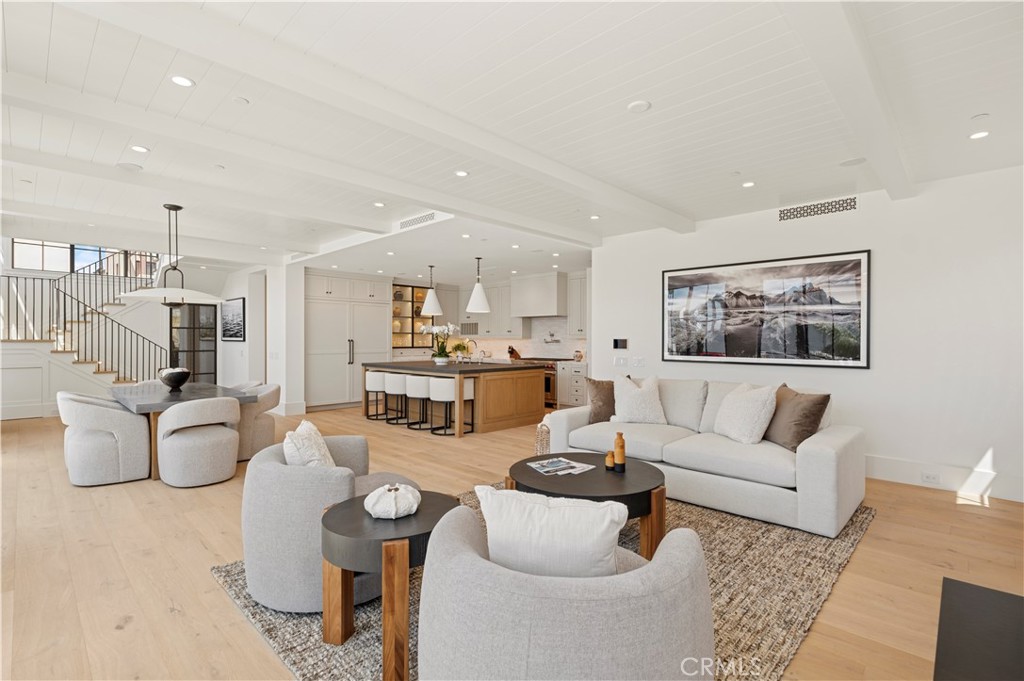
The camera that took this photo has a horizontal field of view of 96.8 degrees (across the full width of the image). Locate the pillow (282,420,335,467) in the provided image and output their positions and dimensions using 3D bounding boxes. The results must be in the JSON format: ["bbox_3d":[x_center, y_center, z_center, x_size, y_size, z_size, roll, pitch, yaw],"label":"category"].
[{"bbox_3d":[-1.140,0.695,2.640,0.180,0.430,0.440,-22,5,-12],"label":"pillow"}]

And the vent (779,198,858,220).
[{"bbox_3d":[3.178,-1.371,4.758,0.680,0.130,0.025,0,0,44],"label":"vent"}]

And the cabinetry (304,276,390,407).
[{"bbox_3d":[-3.378,0.032,9.137,0.650,2.560,1.760,0,0,44],"label":"cabinetry"}]

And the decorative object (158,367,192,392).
[{"bbox_3d":[-3.793,0.449,5.143,0.360,0.260,0.360,0,0,44],"label":"decorative object"}]

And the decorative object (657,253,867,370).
[{"bbox_3d":[2.749,-0.310,5.201,2.140,1.170,0.045,0,0,44],"label":"decorative object"}]

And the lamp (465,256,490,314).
[{"bbox_3d":[-0.535,-0.885,7.354,0.395,0.880,0.395,0,0,0],"label":"lamp"}]

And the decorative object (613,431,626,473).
[{"bbox_3d":[0.742,0.765,3.109,0.075,0.260,0.075,0,0,44],"label":"decorative object"}]

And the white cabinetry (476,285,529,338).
[{"bbox_3d":[-0.166,-0.649,10.434,1.410,1.210,0.340,0,0,44],"label":"white cabinetry"}]

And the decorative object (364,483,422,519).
[{"bbox_3d":[-0.525,0.690,2.000,0.250,0.125,0.250,0,0,0],"label":"decorative object"}]

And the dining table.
[{"bbox_3d":[-3.799,0.957,5.198,2.080,0.755,1.000,0,0,44],"label":"dining table"}]

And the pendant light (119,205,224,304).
[{"bbox_3d":[-3.817,-0.940,5.120,0.970,1.130,0.970,0,0,44],"label":"pendant light"}]

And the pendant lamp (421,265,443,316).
[{"bbox_3d":[-1.457,-0.909,8.270,0.400,0.910,0.400,0,0,0],"label":"pendant lamp"}]

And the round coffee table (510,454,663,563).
[{"bbox_3d":[0.504,1.116,3.117,1.020,0.450,1.020,0,0,0],"label":"round coffee table"}]

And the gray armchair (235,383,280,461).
[{"bbox_3d":[-3.051,0.935,5.337,0.630,0.800,0.650,0,0,44],"label":"gray armchair"}]

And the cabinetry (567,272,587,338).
[{"bbox_3d":[1.435,-0.687,8.982,0.620,1.300,0.340,0,0,44],"label":"cabinetry"}]

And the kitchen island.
[{"bbox_3d":[-1.044,0.888,7.840,2.680,0.930,1.860,0,0,44],"label":"kitchen island"}]

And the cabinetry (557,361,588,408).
[{"bbox_3d":[1.346,0.870,8.841,0.710,0.930,0.620,0,0,44],"label":"cabinetry"}]

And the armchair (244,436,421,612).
[{"bbox_3d":[-0.997,0.970,2.626,0.920,0.700,0.820,0,0,-14],"label":"armchair"}]

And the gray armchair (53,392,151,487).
[{"bbox_3d":[-3.944,0.932,4.388,0.650,0.800,0.650,0,0,44],"label":"gray armchair"}]

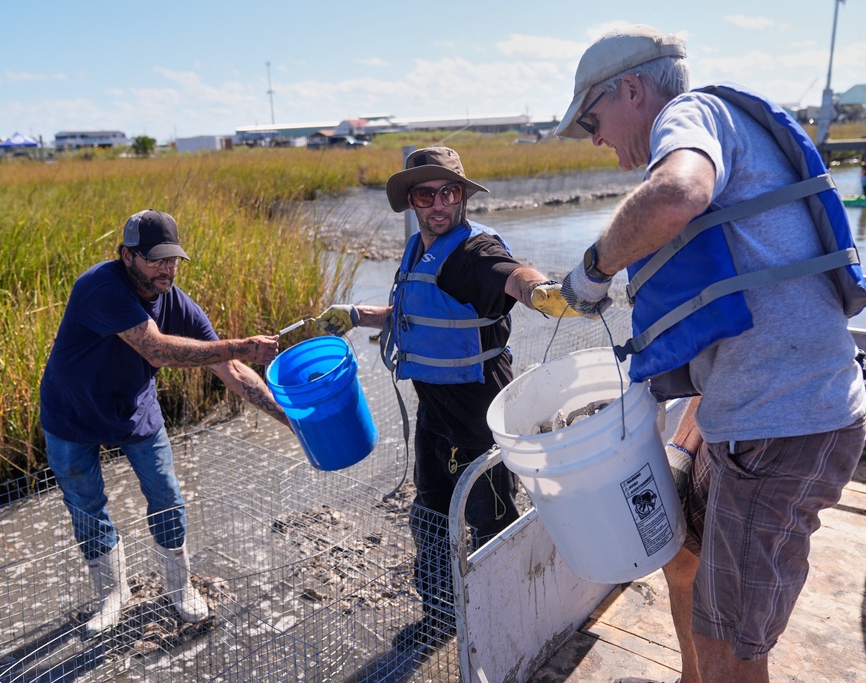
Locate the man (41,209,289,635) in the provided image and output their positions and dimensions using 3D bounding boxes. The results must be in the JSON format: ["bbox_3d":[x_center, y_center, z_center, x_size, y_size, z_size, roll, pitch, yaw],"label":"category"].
[{"bbox_3d":[-0.905,0.334,2.817,0.800,1.580,0.680,10,20,40],"label":"man"}]

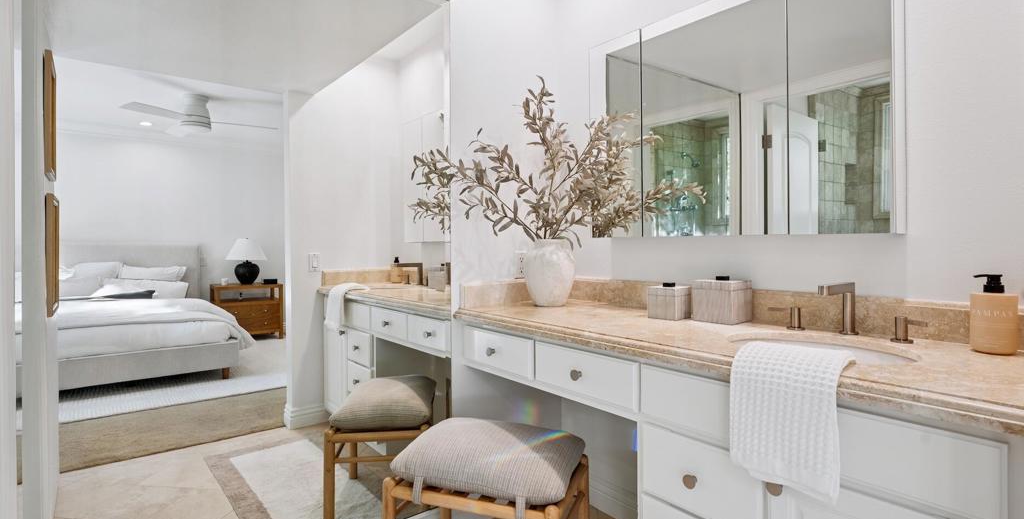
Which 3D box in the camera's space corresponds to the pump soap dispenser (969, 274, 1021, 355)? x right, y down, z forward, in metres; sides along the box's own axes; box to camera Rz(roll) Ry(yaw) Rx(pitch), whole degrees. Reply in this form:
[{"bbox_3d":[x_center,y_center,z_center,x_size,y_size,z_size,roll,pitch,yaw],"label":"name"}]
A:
[{"bbox_3d":[1.091,0.121,1.092,0.080,0.170,0.078,1,2,35],"label":"pump soap dispenser"}]

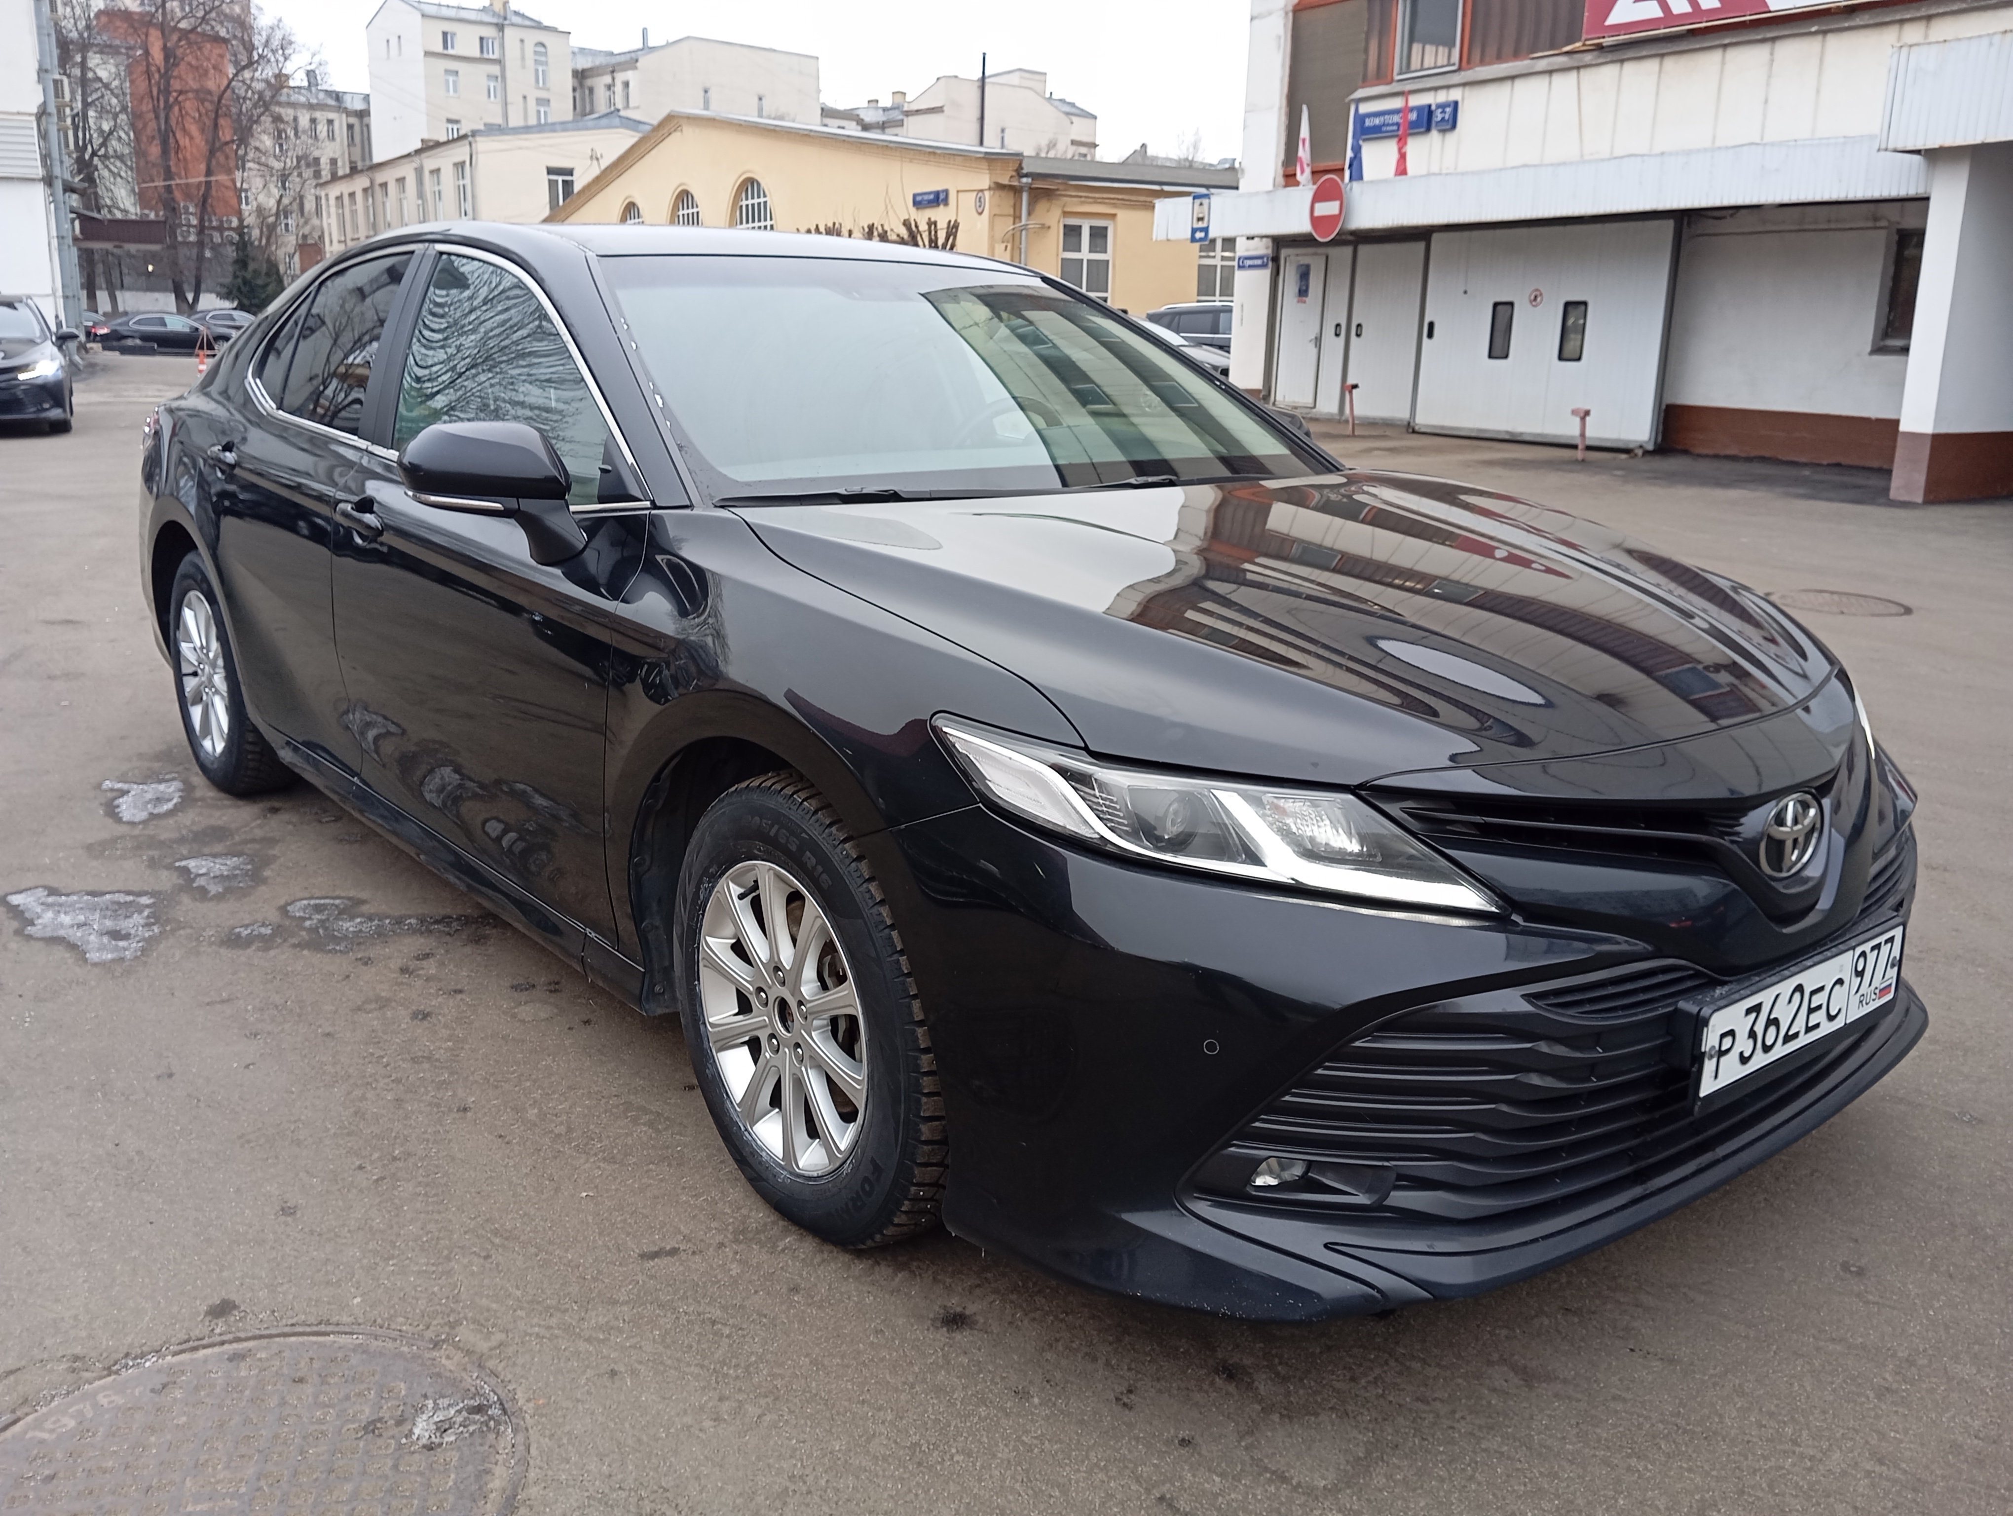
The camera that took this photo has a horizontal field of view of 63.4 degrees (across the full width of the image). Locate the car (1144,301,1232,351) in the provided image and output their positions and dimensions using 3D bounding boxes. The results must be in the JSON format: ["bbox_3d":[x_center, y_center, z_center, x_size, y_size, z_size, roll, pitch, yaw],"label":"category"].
[{"bbox_3d":[5.185,-8.401,33.500,4.600,1.690,1.860,1,14,-6],"label":"car"}]

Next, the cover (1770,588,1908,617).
[{"bbox_3d":[4.250,-0.790,8.340,0.690,0.030,0.690,-11,20,-39],"label":"cover"}]

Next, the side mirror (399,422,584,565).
[{"bbox_3d":[-0.815,-0.418,2.551,0.225,0.220,0.210,-9,18,-39],"label":"side mirror"}]

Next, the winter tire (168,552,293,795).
[{"bbox_3d":[-2.050,-0.243,4.379,0.210,0.665,0.672,-10,18,-39],"label":"winter tire"}]

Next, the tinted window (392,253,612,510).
[{"bbox_3d":[-0.903,-0.704,2.971,0.080,0.488,1.100,18,0,-42],"label":"tinted window"}]

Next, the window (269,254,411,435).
[{"bbox_3d":[-1.496,-0.930,3.645,0.180,0.390,0.760,-9,18,-39],"label":"window"}]

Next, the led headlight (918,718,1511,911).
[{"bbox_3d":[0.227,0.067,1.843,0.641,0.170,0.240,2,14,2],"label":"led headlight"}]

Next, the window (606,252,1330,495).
[{"bbox_3d":[-0.078,-0.757,3.134,1.470,0.110,0.900,-10,46,-39],"label":"window"}]

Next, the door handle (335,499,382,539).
[{"bbox_3d":[-1.250,-0.464,3.168,0.055,0.050,0.235,-10,18,-39],"label":"door handle"}]

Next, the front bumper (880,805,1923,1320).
[{"bbox_3d":[0.769,0.263,2.321,1.820,0.570,0.700,-9,18,-39],"label":"front bumper"}]

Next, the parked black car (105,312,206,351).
[{"bbox_3d":[-29.105,-14.778,57.000,4.880,1.450,1.840,-6,16,-30],"label":"parked black car"}]

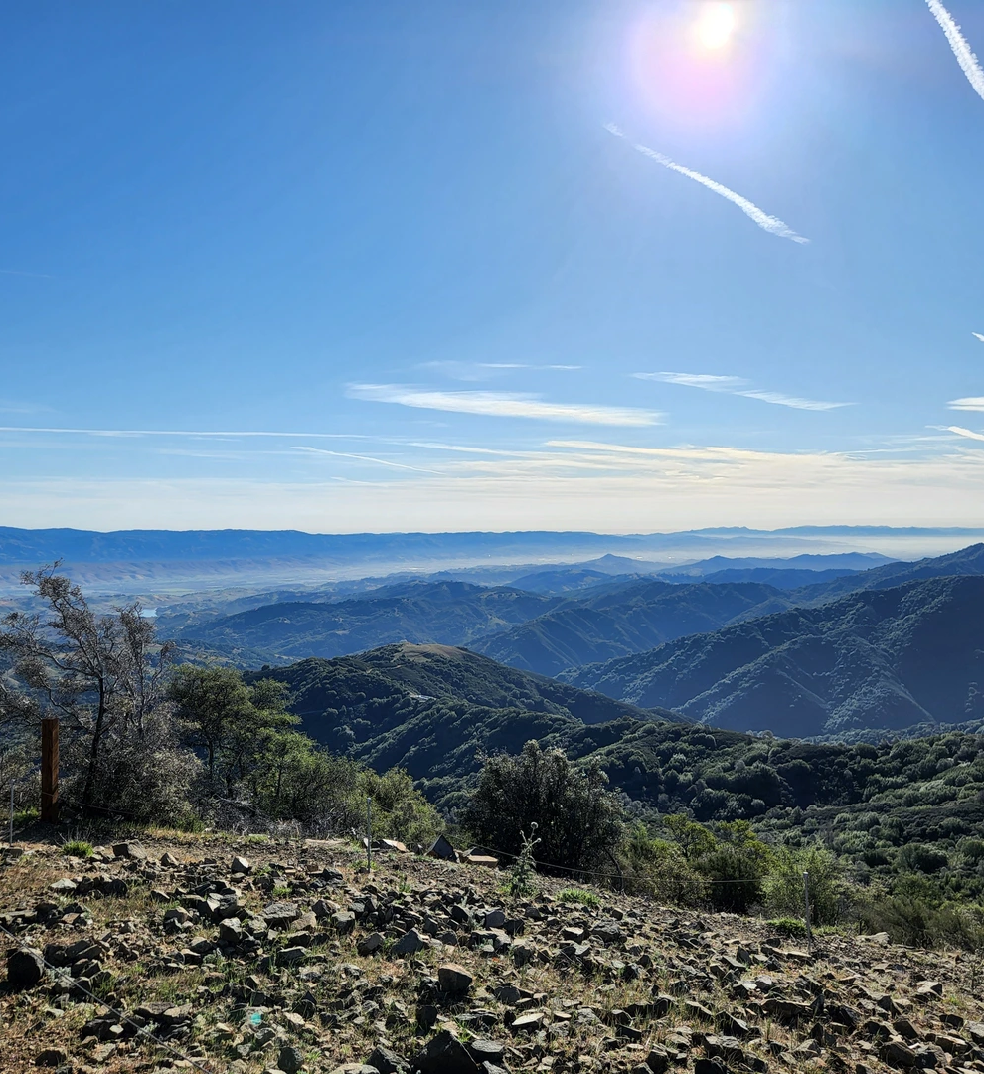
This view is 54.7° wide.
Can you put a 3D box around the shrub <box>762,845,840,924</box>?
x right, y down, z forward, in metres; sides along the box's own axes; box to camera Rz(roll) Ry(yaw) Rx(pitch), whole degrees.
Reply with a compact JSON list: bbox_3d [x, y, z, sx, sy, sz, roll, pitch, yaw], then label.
[{"bbox_3d":[3.511,3.956,10.800,0.900,0.900,0.800,0,1,0],"label":"shrub"}]

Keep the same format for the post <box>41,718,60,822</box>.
[{"bbox_3d":[-5.392,2.857,11.600,0.140,1.270,0.140,0,1,4],"label":"post"}]

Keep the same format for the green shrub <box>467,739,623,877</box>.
[{"bbox_3d":[0.631,3.364,11.800,1.950,1.700,1.700,0,1,0],"label":"green shrub"}]

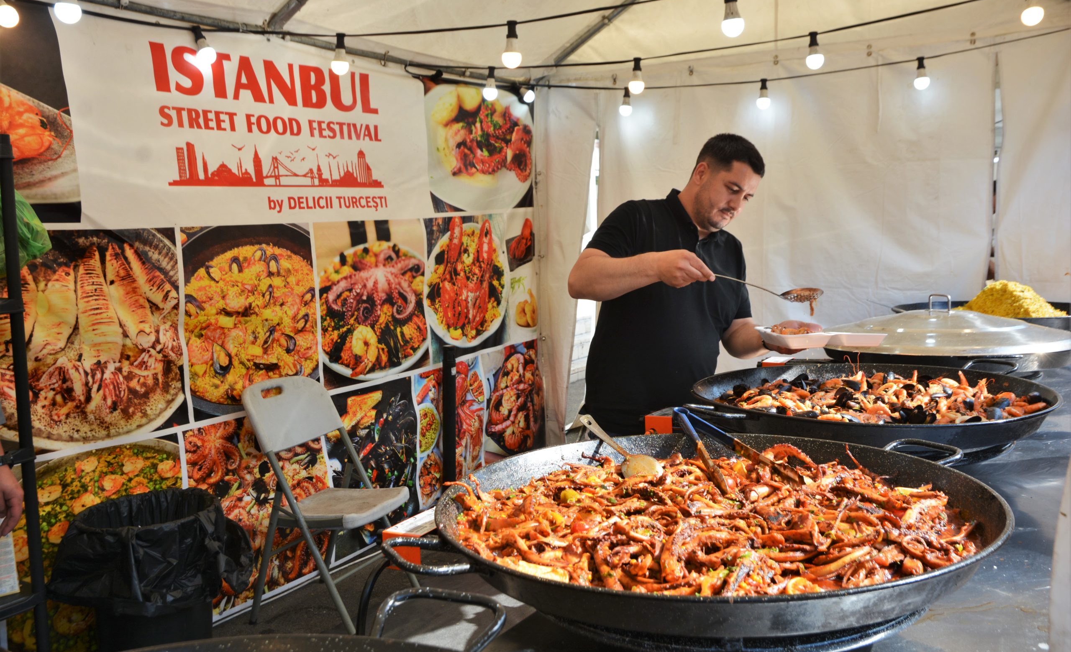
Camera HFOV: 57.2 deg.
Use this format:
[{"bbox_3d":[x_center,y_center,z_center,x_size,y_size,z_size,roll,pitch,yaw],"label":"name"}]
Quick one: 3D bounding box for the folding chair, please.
[{"bbox_3d":[-0.737,0.627,3.585,0.490,0.860,0.450,1,7,25],"label":"folding chair"}]

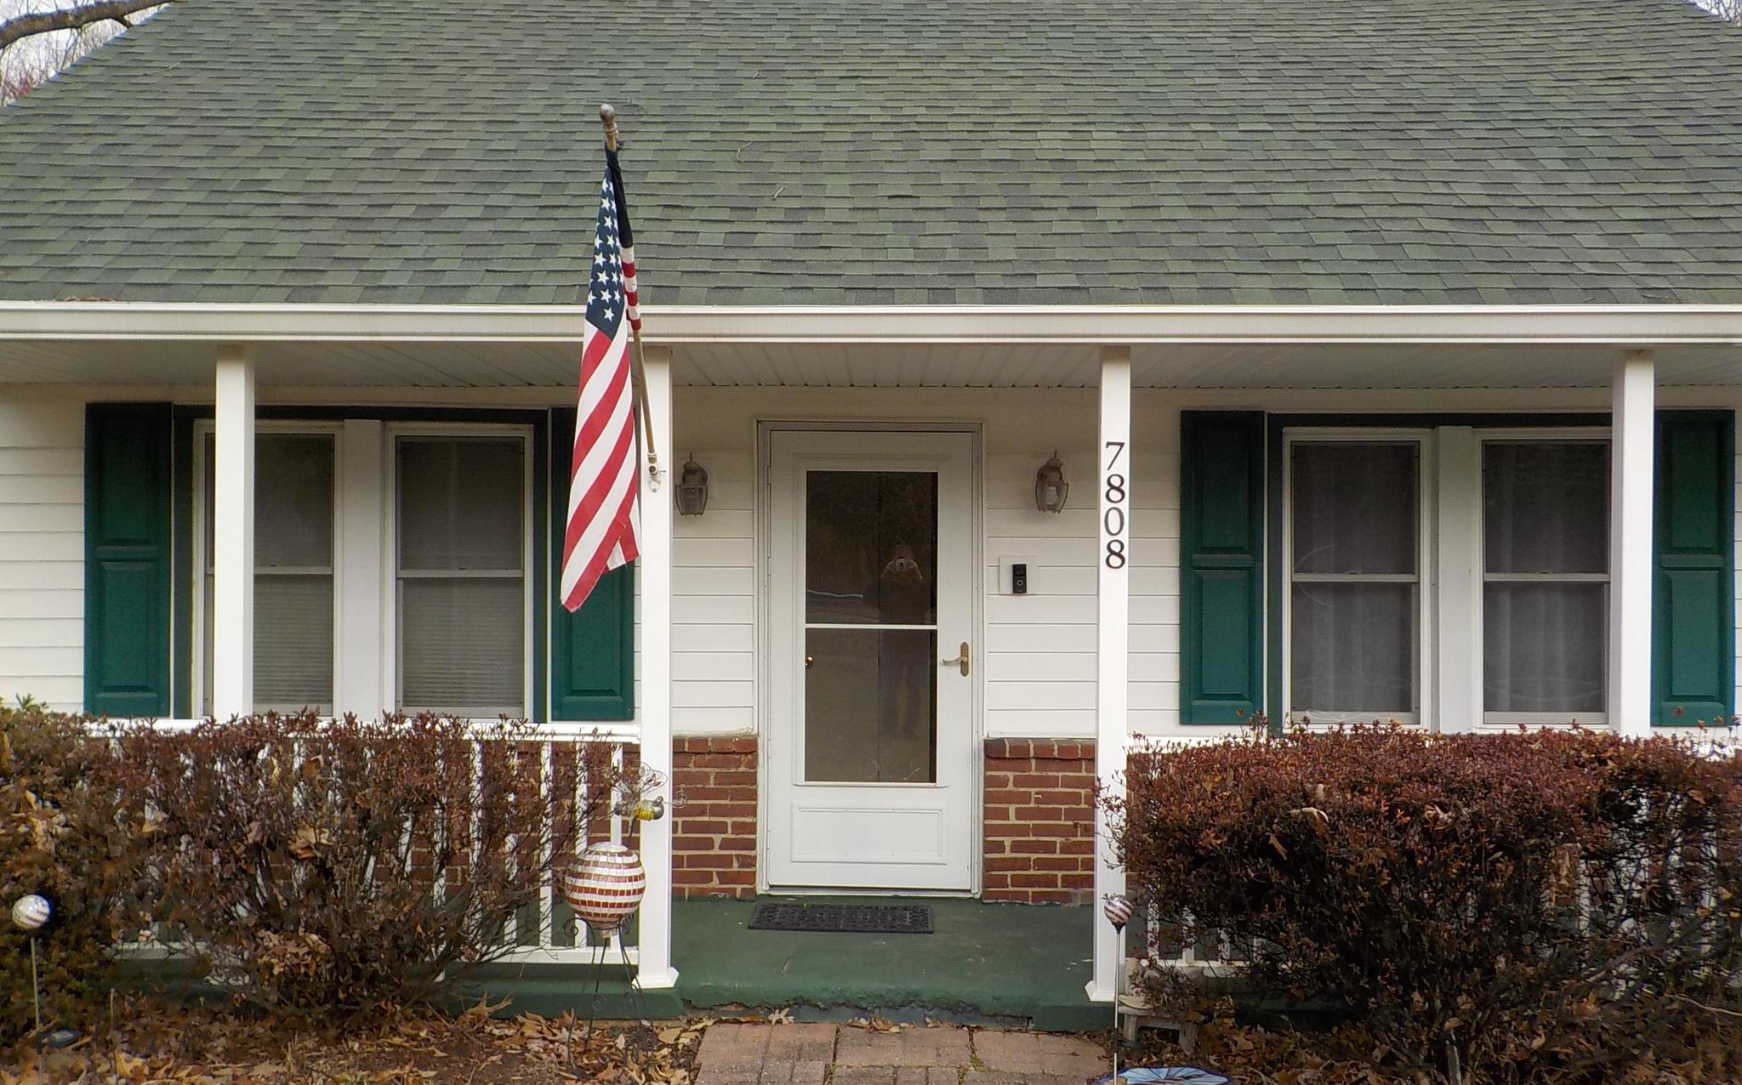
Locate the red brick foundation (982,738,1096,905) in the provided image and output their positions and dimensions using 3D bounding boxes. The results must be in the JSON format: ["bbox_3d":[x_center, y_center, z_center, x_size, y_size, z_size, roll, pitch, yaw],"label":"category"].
[{"bbox_3d":[0.739,1.227,6.640,0.510,0.735,0.150,0,0,1],"label":"red brick foundation"}]

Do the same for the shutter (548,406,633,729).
[{"bbox_3d":[-1.232,0.098,6.698,0.378,1.390,0.040,0,0,1],"label":"shutter"}]

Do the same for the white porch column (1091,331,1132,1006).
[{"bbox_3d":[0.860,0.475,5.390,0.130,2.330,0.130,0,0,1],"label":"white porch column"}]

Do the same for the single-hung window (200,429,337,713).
[{"bbox_3d":[-2.671,0.127,6.688,0.610,1.280,0.100,0,0,1],"label":"single-hung window"}]

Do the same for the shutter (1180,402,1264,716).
[{"bbox_3d":[1.555,0.114,6.667,0.378,1.390,0.040,0,0,1],"label":"shutter"}]

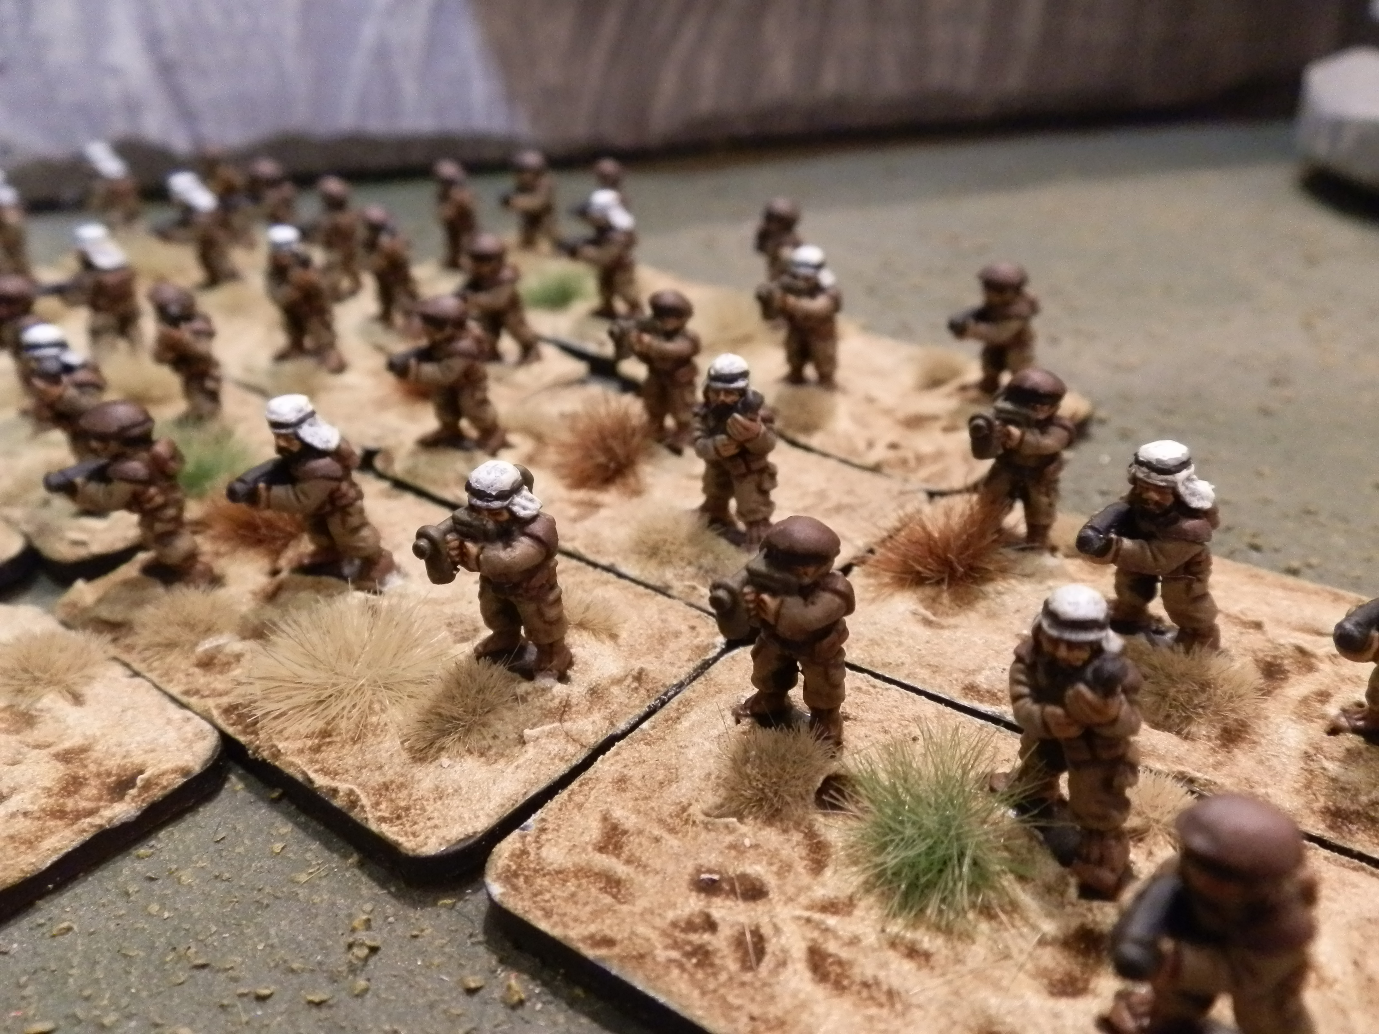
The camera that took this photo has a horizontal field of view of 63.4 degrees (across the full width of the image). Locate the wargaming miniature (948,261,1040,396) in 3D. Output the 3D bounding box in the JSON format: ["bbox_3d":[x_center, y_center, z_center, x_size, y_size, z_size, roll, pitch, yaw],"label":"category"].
[{"bbox_3d":[0.036,-0.022,0.134,0.007,0.016,0.011,25,37,38],"label":"wargaming miniature"}]

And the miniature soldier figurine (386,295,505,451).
[{"bbox_3d":[-0.026,-0.015,0.118,0.011,0.016,0.009,-25,36,-38],"label":"miniature soldier figurine"}]

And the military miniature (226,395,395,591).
[{"bbox_3d":[-0.031,-0.002,0.092,0.007,0.016,0.012,25,37,38],"label":"military miniature"}]

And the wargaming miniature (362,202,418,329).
[{"bbox_3d":[-0.042,-0.035,0.158,0.009,0.017,0.008,4,28,9],"label":"wargaming miniature"}]

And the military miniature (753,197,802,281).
[{"bbox_3d":[0.013,-0.037,0.156,0.007,0.016,0.009,14,31,24],"label":"military miniature"}]

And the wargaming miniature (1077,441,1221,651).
[{"bbox_3d":[0.034,0.003,0.083,0.011,0.016,0.009,-24,35,-36],"label":"wargaming miniature"}]

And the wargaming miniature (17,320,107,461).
[{"bbox_3d":[-0.062,-0.011,0.112,0.009,0.017,0.008,5,28,11],"label":"wargaming miniature"}]

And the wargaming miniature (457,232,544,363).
[{"bbox_3d":[-0.025,-0.028,0.143,0.009,0.016,0.011,20,34,35],"label":"wargaming miniature"}]

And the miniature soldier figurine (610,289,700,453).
[{"bbox_3d":[-0.004,-0.016,0.119,0.009,0.016,0.009,-24,35,-36],"label":"miniature soldier figurine"}]

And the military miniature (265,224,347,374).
[{"bbox_3d":[-0.046,-0.026,0.132,0.007,0.017,0.008,2,28,4],"label":"military miniature"}]

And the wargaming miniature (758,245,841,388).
[{"bbox_3d":[0.012,-0.022,0.128,0.007,0.017,0.009,20,34,33],"label":"wargaming miniature"}]

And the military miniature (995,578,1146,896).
[{"bbox_3d":[0.022,0.012,0.065,0.009,0.017,0.008,9,29,18],"label":"military miniature"}]

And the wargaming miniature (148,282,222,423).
[{"bbox_3d":[-0.056,-0.018,0.125,0.007,0.016,0.008,6,29,11],"label":"wargaming miniature"}]

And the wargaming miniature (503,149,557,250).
[{"bbox_3d":[-0.028,-0.055,0.196,0.009,0.016,0.011,19,34,33],"label":"wargaming miniature"}]

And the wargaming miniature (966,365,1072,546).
[{"bbox_3d":[0.029,-0.005,0.097,0.009,0.016,0.009,-24,35,-36],"label":"wargaming miniature"}]

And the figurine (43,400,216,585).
[{"bbox_3d":[-0.047,-0.001,0.093,0.011,0.016,0.009,-22,34,-35],"label":"figurine"}]

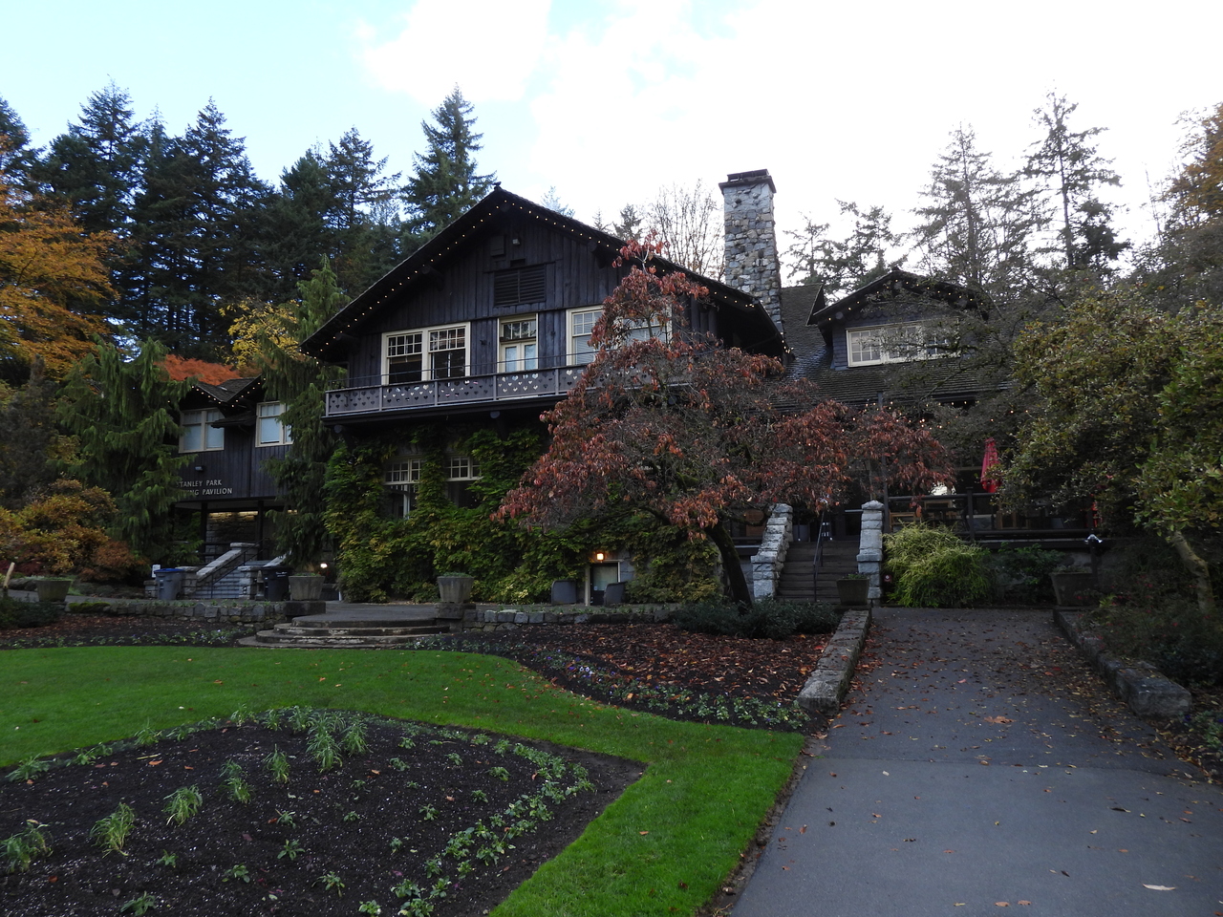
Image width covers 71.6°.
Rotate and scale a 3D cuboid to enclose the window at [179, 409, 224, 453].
[{"bbox_3d":[-14.730,-1.006,30.500,1.850,1.530,0.150,-3,-8,21],"label":"window"}]

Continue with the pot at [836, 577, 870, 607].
[{"bbox_3d":[5.181,2.849,18.200,0.613,0.573,0.613,-3,-8,21],"label":"pot"}]

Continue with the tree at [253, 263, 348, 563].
[{"bbox_3d":[-9.950,-0.950,27.300,3.000,10.600,3.000,-3,-8,21],"label":"tree"}]

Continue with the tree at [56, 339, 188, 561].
[{"bbox_3d":[-17.848,0.299,31.975,4.500,9.333,4.500,-3,-7,21],"label":"tree"}]

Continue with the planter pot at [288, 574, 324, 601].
[{"bbox_3d":[-7.161,3.034,19.884,0.800,0.570,0.800,-3,-7,21],"label":"planter pot"}]

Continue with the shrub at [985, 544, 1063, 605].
[{"bbox_3d":[8.804,2.490,18.200,1.600,1.250,1.350,-3,-8,21],"label":"shrub"}]

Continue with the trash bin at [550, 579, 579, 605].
[{"bbox_3d":[-1.216,3.506,22.300,0.600,0.640,0.580,-3,-8,21],"label":"trash bin"}]

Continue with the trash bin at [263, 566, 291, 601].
[{"bbox_3d":[-10.397,3.915,26.457,0.600,1.080,0.760,-2,-7,13],"label":"trash bin"}]

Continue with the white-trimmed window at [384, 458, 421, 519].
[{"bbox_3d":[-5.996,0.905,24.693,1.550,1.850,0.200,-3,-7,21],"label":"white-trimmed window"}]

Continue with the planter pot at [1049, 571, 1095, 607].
[{"bbox_3d":[8.912,2.542,16.439,0.740,0.650,0.740,-3,-7,21],"label":"planter pot"}]

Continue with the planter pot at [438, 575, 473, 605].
[{"bbox_3d":[-3.347,2.830,18.300,0.590,0.580,0.590,-3,-8,21],"label":"planter pot"}]

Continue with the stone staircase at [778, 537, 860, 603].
[{"bbox_3d":[5.487,2.925,22.024,1.975,1.600,2.600,-3,-7,21],"label":"stone staircase"}]

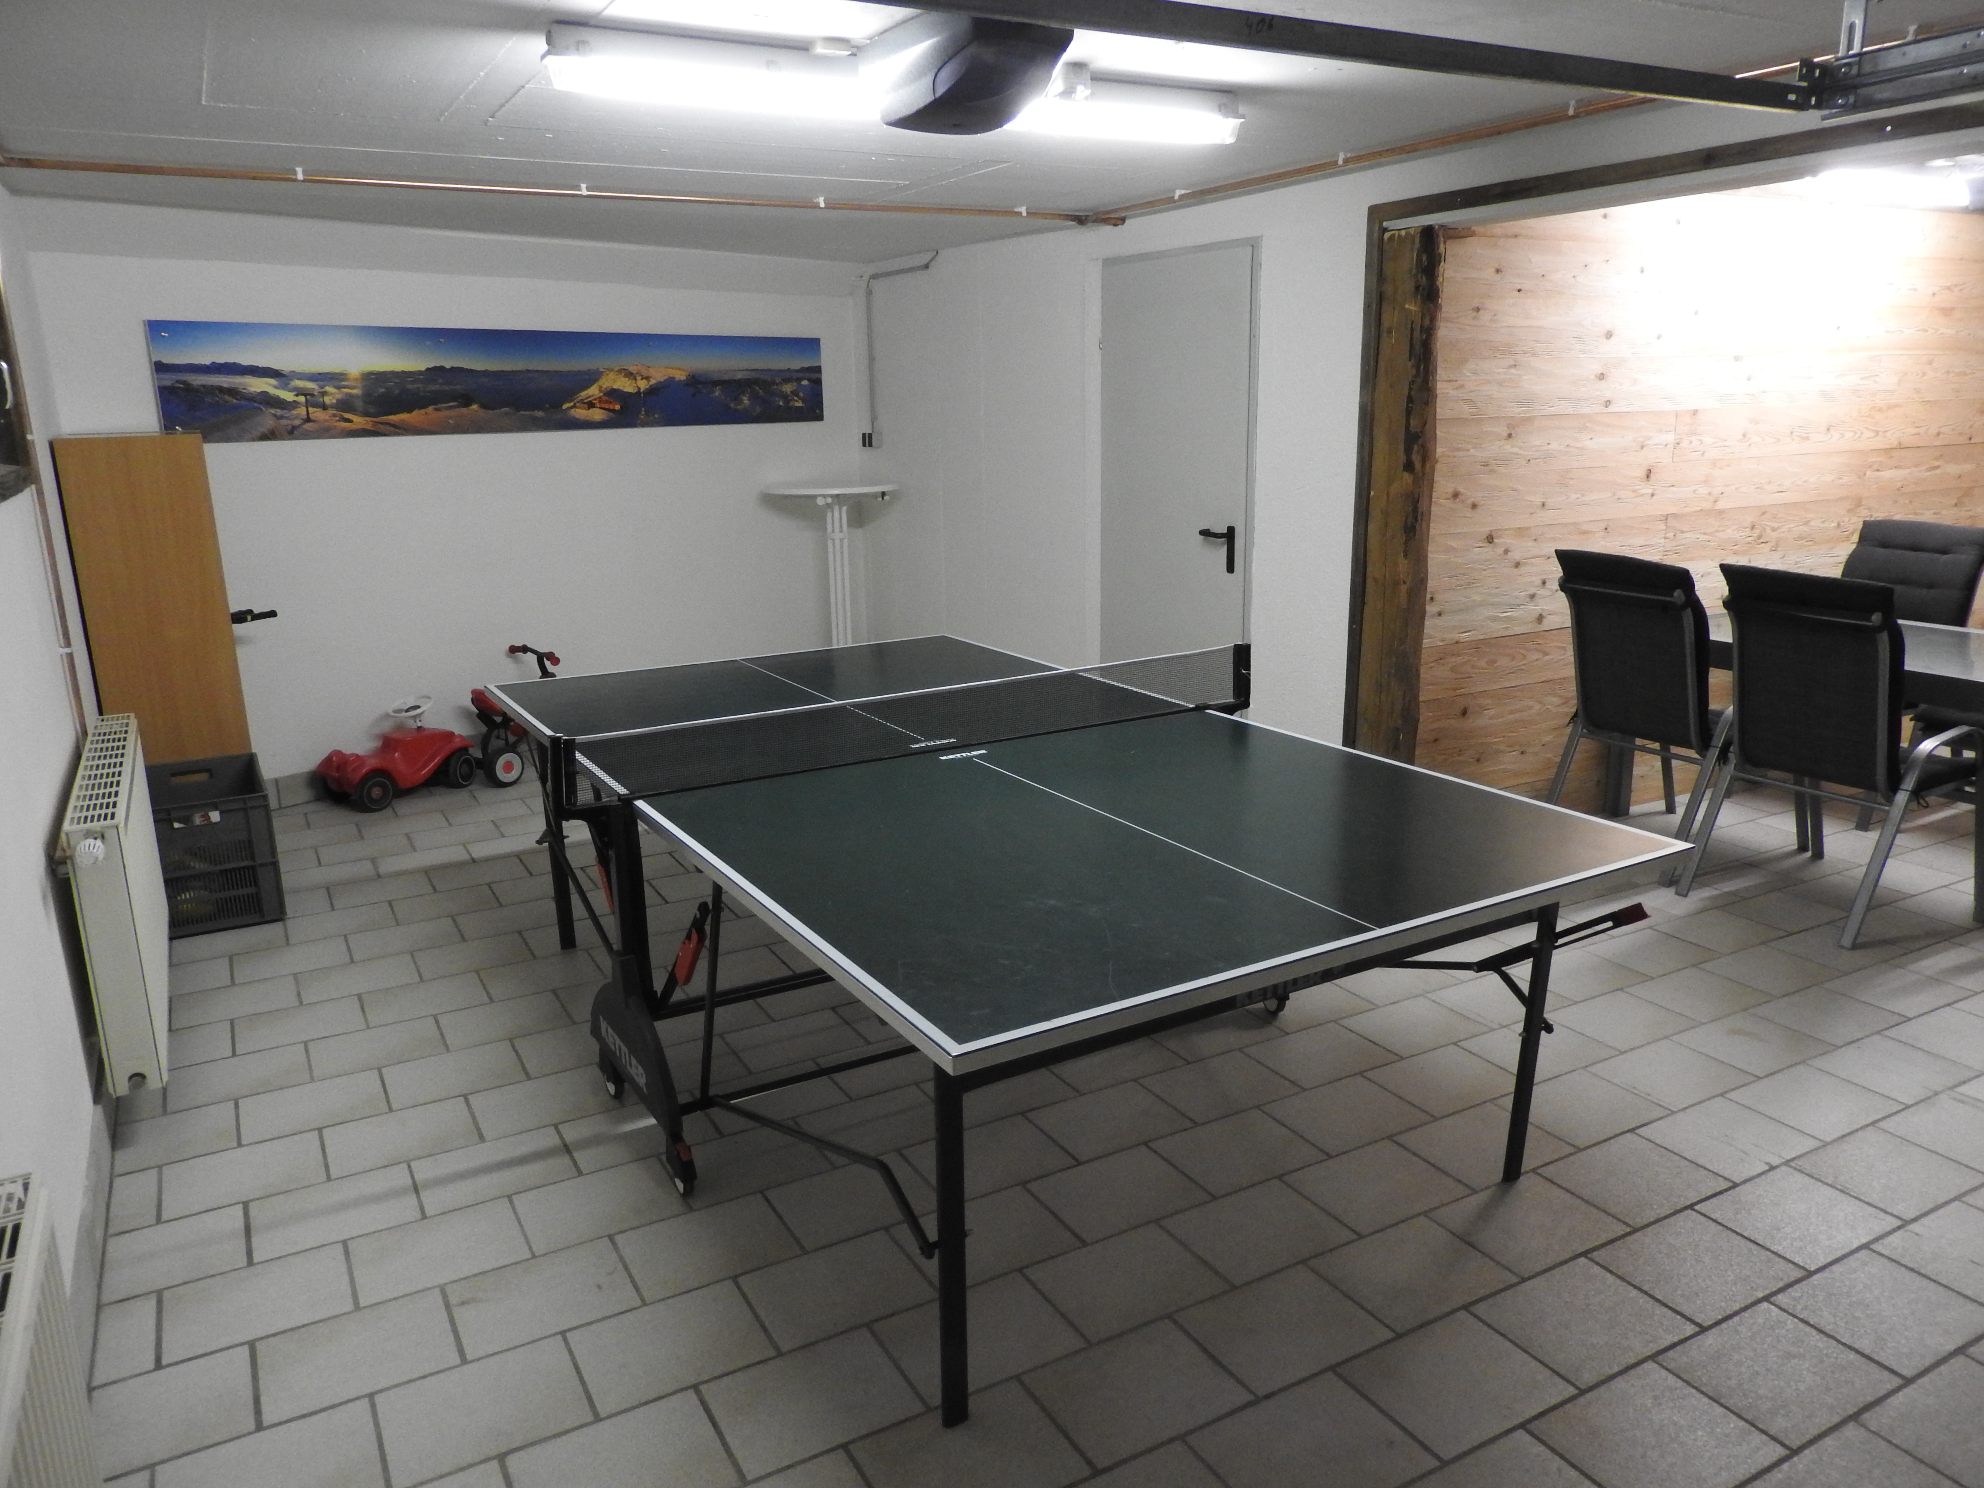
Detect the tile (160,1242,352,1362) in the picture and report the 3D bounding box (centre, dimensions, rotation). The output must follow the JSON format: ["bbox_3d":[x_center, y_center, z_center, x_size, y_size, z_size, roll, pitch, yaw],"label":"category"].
[{"bbox_3d":[-1.303,0.994,2.446,0.297,0.012,0.234,-8,16,-28],"label":"tile"}]

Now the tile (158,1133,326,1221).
[{"bbox_3d":[-1.549,0.895,2.852,0.297,0.012,0.234,-8,16,-28],"label":"tile"}]

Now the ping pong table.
[{"bbox_3d":[-0.100,0.301,3.292,1.820,0.912,2.740,-9,16,-30],"label":"ping pong table"}]

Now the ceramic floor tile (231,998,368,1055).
[{"bbox_3d":[-1.788,0.730,3.554,0.298,0.010,0.225,-8,16,-28],"label":"ceramic floor tile"}]

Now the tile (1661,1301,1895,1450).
[{"bbox_3d":[1.281,1.025,2.241,0.299,0.010,0.236,-8,16,-28],"label":"tile"}]

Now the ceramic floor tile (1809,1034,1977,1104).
[{"bbox_3d":[2.117,0.767,3.233,0.298,0.010,0.225,-8,16,-28],"label":"ceramic floor tile"}]

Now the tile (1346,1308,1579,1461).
[{"bbox_3d":[0.752,1.033,2.225,0.298,0.010,0.225,-8,16,-28],"label":"tile"}]

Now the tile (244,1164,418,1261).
[{"bbox_3d":[-1.297,0.926,2.716,0.297,0.012,0.234,-8,16,-28],"label":"tile"}]

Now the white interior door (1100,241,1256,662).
[{"bbox_3d":[0.701,-0.820,5.345,0.060,2.060,0.872,-10,17,-33],"label":"white interior door"}]

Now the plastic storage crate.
[{"bbox_3d":[-2.513,0.316,4.363,0.400,0.415,0.600,-9,16,-30],"label":"plastic storage crate"}]

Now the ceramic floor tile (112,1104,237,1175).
[{"bbox_3d":[-1.783,0.864,3.012,0.227,0.010,0.236,-8,16,-28],"label":"ceramic floor tile"}]

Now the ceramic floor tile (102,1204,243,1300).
[{"bbox_3d":[-1.542,0.964,2.600,0.231,0.010,0.236,-8,16,-28],"label":"ceramic floor tile"}]

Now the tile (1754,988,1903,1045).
[{"bbox_3d":[2.135,0.697,3.513,0.298,0.010,0.225,-8,16,-28],"label":"tile"}]

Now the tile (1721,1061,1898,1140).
[{"bbox_3d":[1.833,0.802,3.069,0.297,0.012,0.234,-8,16,-28],"label":"tile"}]

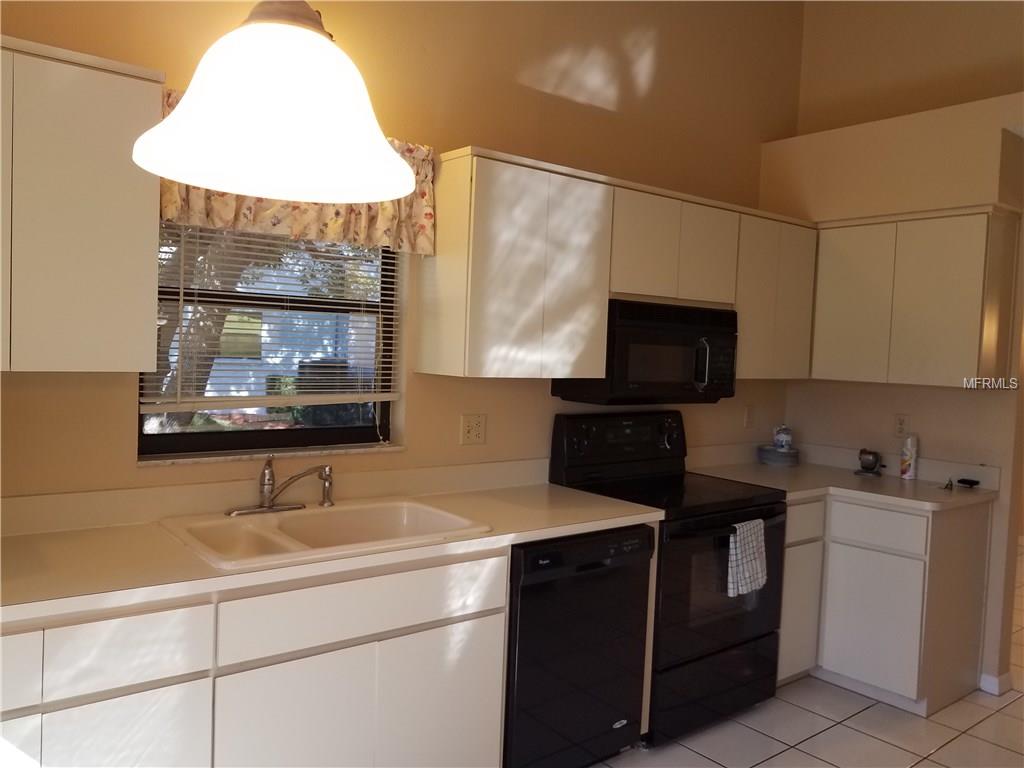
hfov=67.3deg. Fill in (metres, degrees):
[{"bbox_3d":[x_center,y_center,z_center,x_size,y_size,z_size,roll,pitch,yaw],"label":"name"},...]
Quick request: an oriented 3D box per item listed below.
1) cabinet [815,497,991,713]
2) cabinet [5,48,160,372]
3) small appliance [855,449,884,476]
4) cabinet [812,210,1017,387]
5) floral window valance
[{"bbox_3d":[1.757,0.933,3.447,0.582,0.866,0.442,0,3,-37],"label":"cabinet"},{"bbox_3d":[-1.117,-0.401,1.977,0.315,0.728,0.335,0,3,-37],"label":"cabinet"},{"bbox_3d":[1.768,0.383,3.789,0.095,0.128,0.130,0,3,-37],"label":"small appliance"},{"bbox_3d":[1.839,-0.363,3.558,0.326,0.730,0.751,0,3,-37],"label":"cabinet"},{"bbox_3d":[-0.660,-0.634,2.414,0.925,0.365,0.118,0,3,-37],"label":"floral window valance"}]

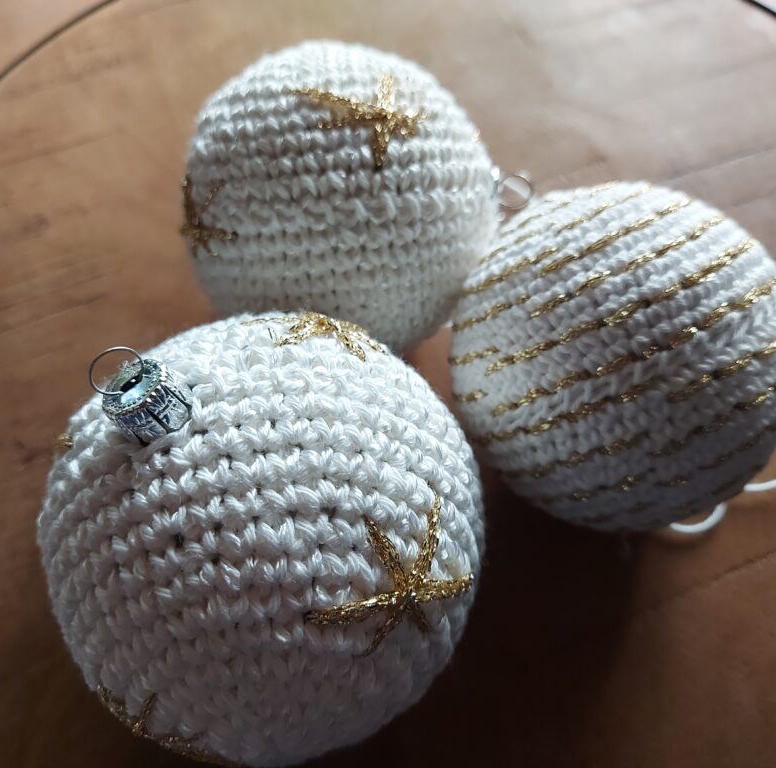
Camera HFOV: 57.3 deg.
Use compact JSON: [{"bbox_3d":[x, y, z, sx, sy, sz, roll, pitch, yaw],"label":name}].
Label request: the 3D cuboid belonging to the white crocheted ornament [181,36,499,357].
[{"bbox_3d":[-0.012,-0.040,0.168,0.073,0.073,0.073,4,61,0],"label":"white crocheted ornament"}]

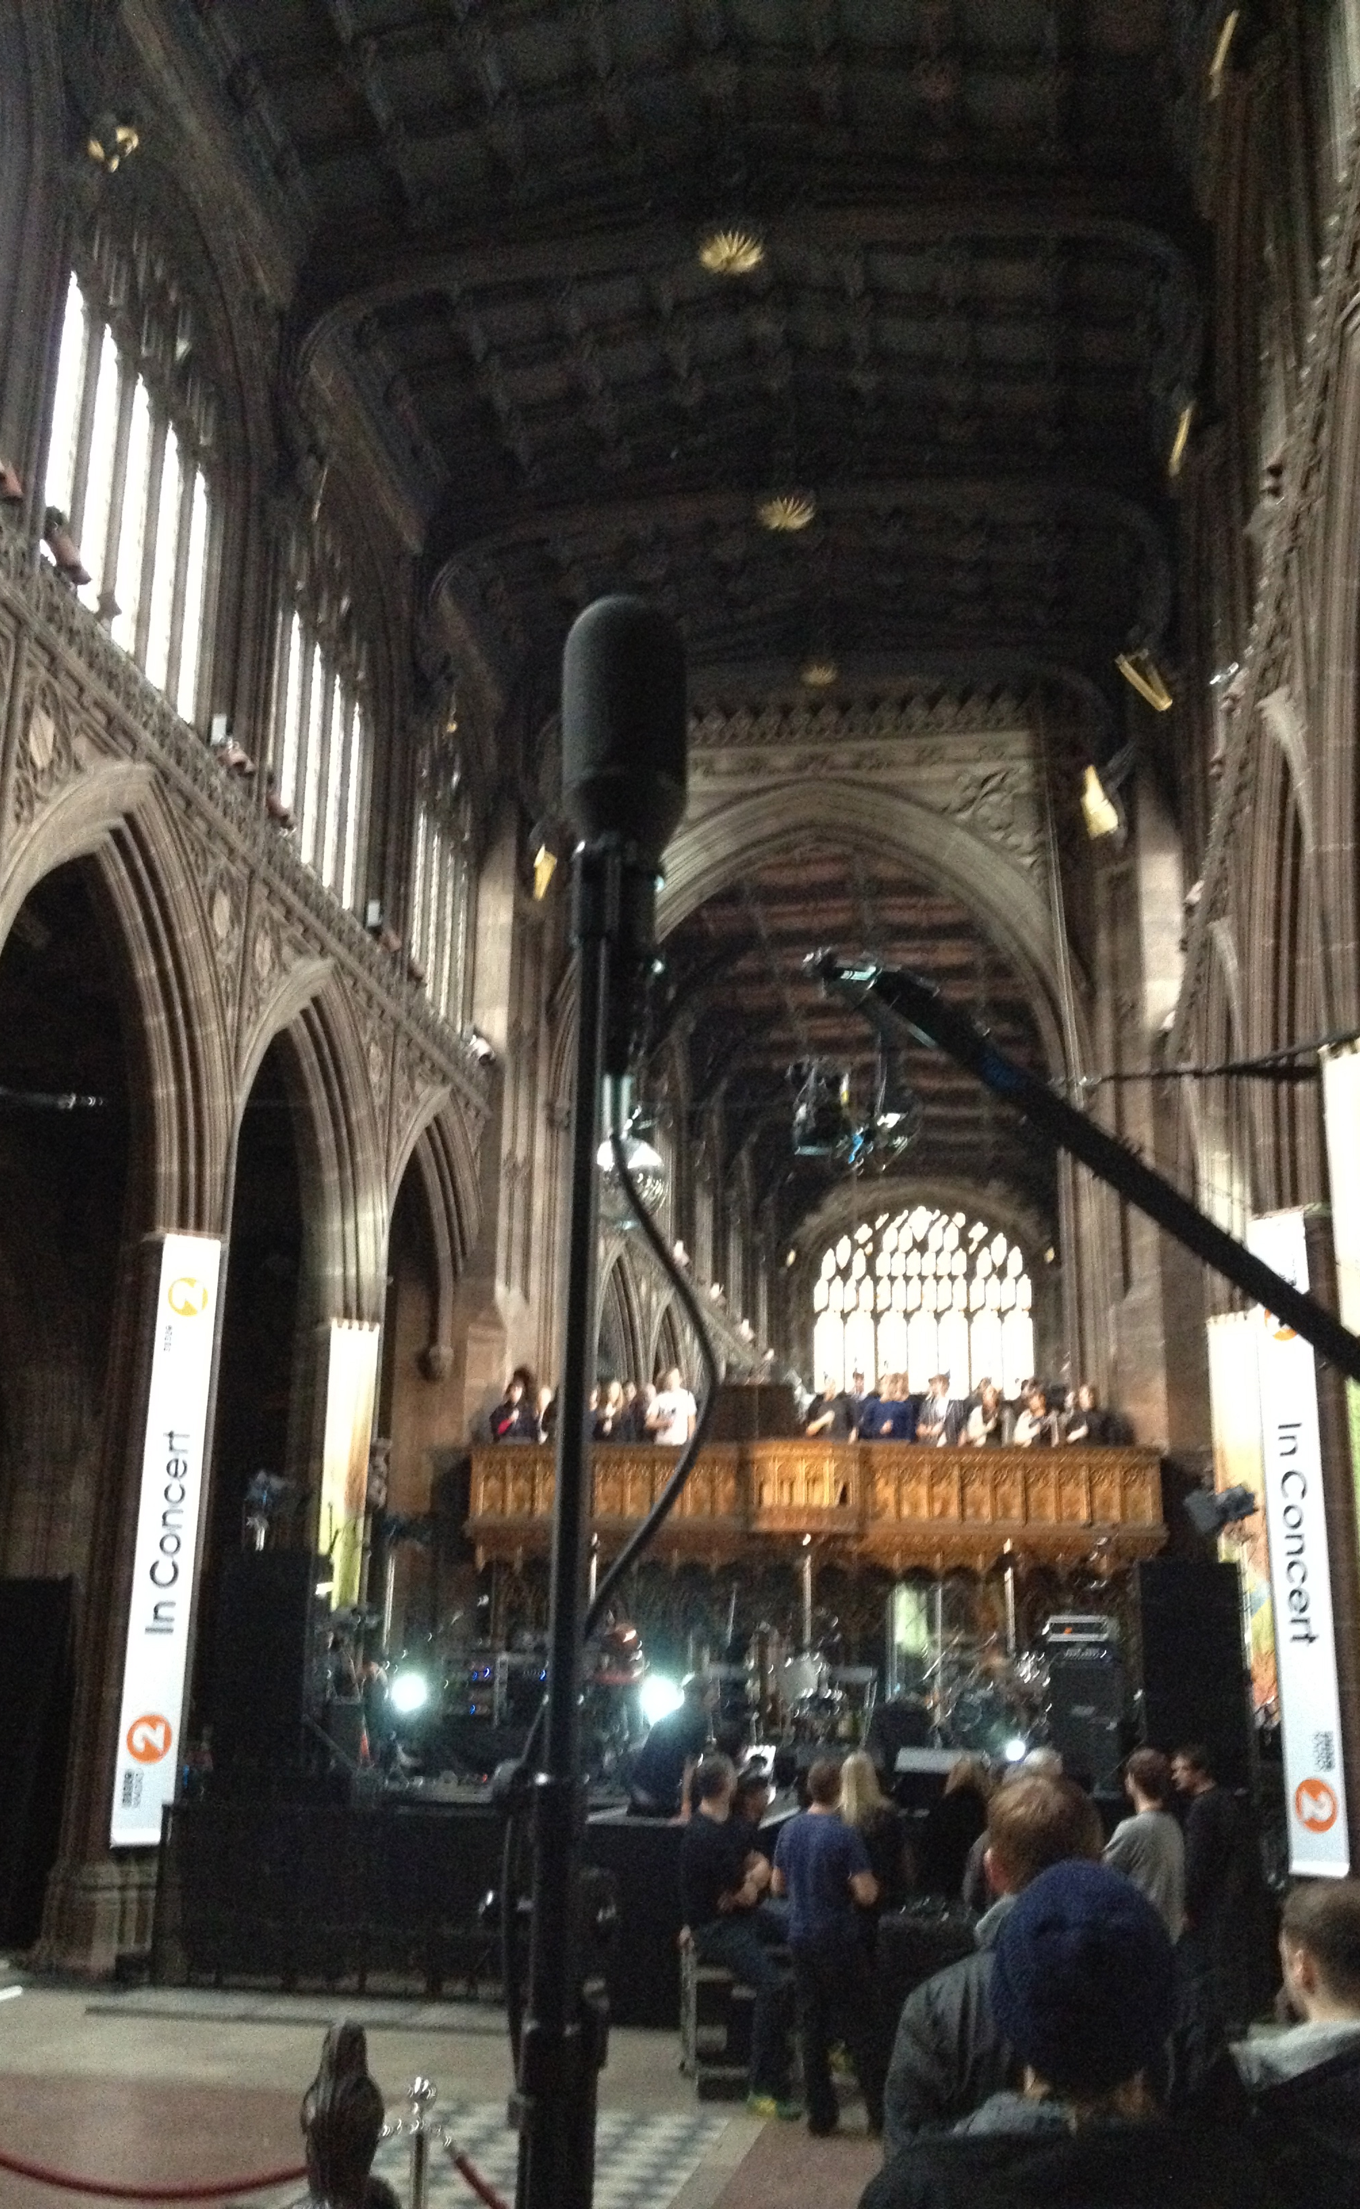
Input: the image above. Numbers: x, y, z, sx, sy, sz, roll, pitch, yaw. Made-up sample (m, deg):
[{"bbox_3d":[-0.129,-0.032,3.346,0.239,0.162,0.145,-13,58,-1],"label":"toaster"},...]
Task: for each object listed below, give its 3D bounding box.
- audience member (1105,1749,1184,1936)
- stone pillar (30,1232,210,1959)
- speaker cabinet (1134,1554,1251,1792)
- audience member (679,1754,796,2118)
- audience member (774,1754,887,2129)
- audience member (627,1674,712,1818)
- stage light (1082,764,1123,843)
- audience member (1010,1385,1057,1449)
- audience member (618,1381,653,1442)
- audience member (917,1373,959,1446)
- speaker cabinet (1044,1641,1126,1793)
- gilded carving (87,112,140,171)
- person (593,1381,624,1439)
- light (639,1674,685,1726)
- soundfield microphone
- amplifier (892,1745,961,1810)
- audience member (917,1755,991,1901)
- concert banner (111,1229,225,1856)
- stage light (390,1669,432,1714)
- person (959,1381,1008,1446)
[{"bbox_3d":[2.301,4.070,10.876,0.480,1.790,0.310,7,-17,-22],"label":"audience member"},{"bbox_3d":[-4.144,3.742,17.230,0.950,5.515,0.950,-1,-15,9],"label":"stone pillar"},{"bbox_3d":[3.738,4.225,16.252,0.720,1.750,0.720,-2,-16,9],"label":"speaker cabinet"},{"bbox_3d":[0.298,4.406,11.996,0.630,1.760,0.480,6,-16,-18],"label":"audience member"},{"bbox_3d":[0.744,4.186,11.161,0.540,1.770,0.340,0,-16,3],"label":"audience member"},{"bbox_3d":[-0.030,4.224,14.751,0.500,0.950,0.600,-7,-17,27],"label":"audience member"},{"bbox_3d":[4.862,-3.480,25.735,0.380,0.800,0.400,-11,-19,38],"label":"stage light"},{"bbox_3d":[4.081,4.071,25.651,0.520,1.620,0.400,0,-15,3],"label":"audience member"},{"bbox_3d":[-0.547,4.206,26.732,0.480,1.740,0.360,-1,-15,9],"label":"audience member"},{"bbox_3d":[2.800,3.763,24.121,0.480,1.700,0.300,-2,-16,9],"label":"audience member"},{"bbox_3d":[3.310,5.016,18.236,0.650,1.220,0.420,-4,-16,18],"label":"speaker cabinet"},{"bbox_3d":[-3.949,-6.700,15.582,0.270,0.340,0.360,-10,-18,34],"label":"gilded carving"},{"bbox_3d":[-0.829,4.134,26.431,0.460,1.720,0.360,-3,-15,14],"label":"person"},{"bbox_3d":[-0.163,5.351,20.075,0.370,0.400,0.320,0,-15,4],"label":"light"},{"bbox_3d":[-0.042,-0.205,1.697,0.090,0.345,0.090,-2,-16,9],"label":"soundfield microphone"},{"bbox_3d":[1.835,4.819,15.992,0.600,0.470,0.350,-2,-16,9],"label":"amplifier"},{"bbox_3d":[1.441,4.244,11.496,0.460,1.710,0.300,-2,-16,9],"label":"audience member"},{"bbox_3d":[-3.881,3.234,16.927,0.442,4.480,0.050,9,-17,-27],"label":"concert banner"},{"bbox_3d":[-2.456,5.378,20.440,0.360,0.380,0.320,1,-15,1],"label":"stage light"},{"bbox_3d":[3.287,3.827,24.040,0.460,1.660,0.300,-2,-16,9],"label":"person"}]

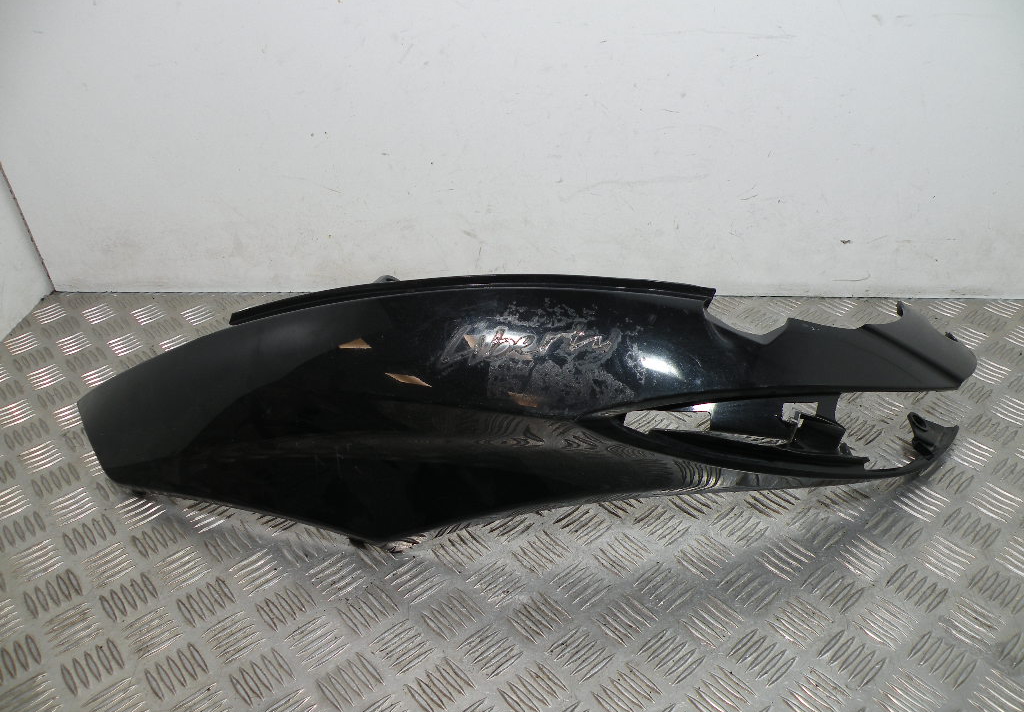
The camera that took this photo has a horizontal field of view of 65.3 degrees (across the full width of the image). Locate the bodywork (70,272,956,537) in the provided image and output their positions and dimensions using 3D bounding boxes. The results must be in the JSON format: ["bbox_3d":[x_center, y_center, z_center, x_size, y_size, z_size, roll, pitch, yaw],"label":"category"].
[{"bbox_3d":[0.013,0.038,0.668,0.725,0.130,0.225,-1,69,0],"label":"bodywork"}]

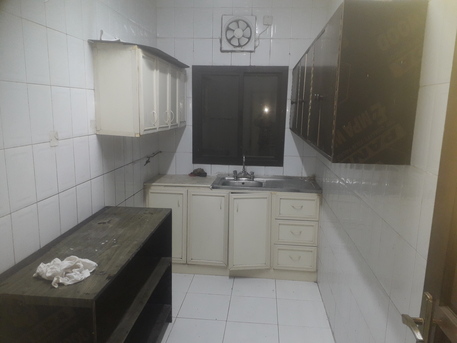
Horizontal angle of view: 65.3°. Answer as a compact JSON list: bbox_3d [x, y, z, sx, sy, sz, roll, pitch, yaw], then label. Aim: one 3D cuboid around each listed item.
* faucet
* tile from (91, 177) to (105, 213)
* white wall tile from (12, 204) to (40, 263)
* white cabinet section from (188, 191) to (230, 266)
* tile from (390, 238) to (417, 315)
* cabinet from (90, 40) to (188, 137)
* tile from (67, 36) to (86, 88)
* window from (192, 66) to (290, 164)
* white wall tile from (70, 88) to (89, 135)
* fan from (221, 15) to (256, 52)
[{"bbox_3d":[0.163,-0.026,3.670,0.220,0.276,0.190,2,10,5],"label":"faucet"},{"bbox_3d":[-0.942,0.190,2.573,0.012,0.303,0.200,2,10,5],"label":"tile"},{"bbox_3d":[-1.011,0.325,1.780,0.010,0.300,0.198,2,10,6],"label":"white wall tile"},{"bbox_3d":[-0.178,0.524,3.723,0.400,0.757,0.450,2,10,5],"label":"white cabinet section"},{"bbox_3d":[0.714,0.426,1.454,0.012,0.303,0.200,2,10,5],"label":"tile"},{"bbox_3d":[-0.677,-0.668,3.104,0.320,0.615,1.445,2,10,6],"label":"cabinet"},{"bbox_3d":[-0.932,-0.663,2.191,0.010,0.300,0.198,2,10,6],"label":"tile"},{"bbox_3d":[0.113,-0.588,3.847,1.005,1.058,0.080,2,10,5],"label":"window"},{"bbox_3d":[-0.946,-0.370,2.268,0.015,0.300,0.200,2,10,5],"label":"white wall tile"},{"bbox_3d":[0.113,-1.410,3.659,0.350,0.350,0.090,2,10,5],"label":"fan"}]

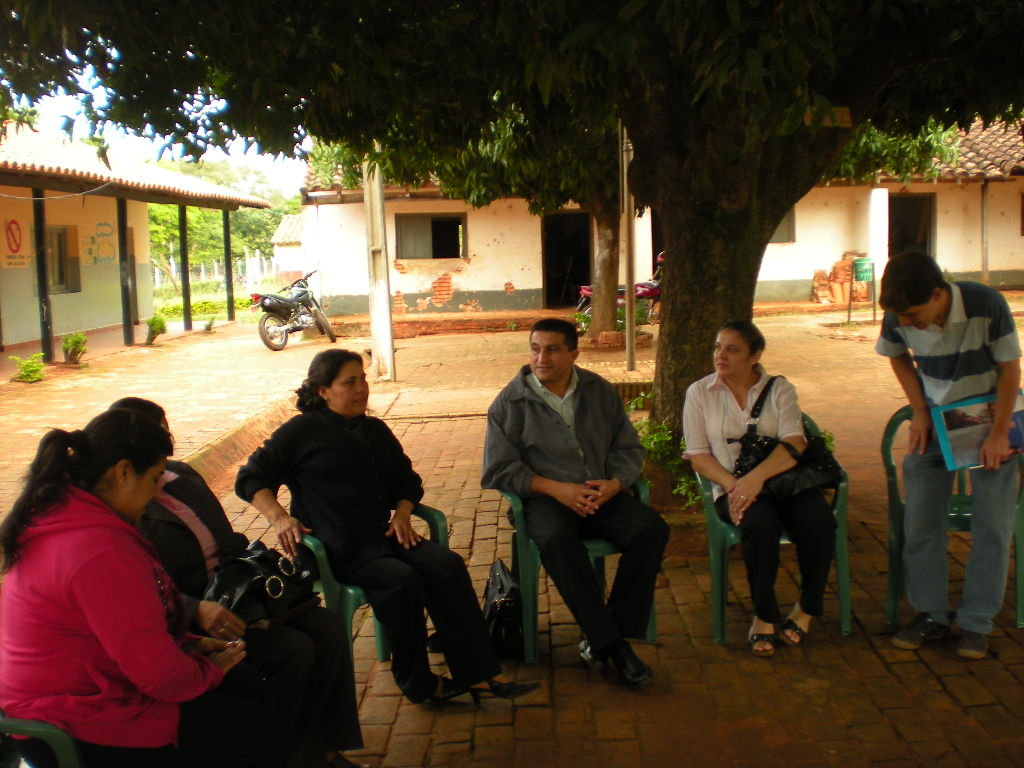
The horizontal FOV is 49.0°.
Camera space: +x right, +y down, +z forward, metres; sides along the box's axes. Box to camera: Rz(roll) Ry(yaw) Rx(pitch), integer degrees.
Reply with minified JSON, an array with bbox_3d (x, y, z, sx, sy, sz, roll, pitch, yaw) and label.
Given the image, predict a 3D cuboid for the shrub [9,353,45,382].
[{"bbox_3d":[-6.068,-0.226,14.033,0.440,0.360,0.400,-2,7,0],"label":"shrub"}]

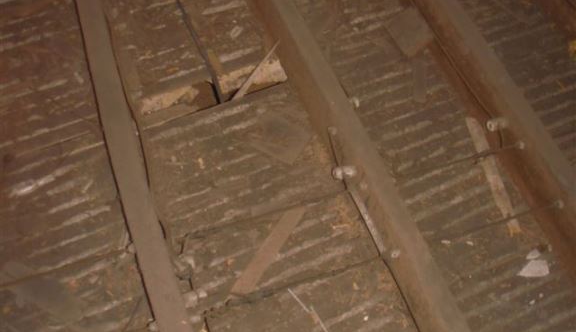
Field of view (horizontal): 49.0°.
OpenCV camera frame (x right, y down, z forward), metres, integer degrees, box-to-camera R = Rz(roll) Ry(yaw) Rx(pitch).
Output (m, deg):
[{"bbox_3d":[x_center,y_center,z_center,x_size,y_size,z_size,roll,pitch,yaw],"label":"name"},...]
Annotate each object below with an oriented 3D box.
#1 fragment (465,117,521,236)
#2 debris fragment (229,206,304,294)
[{"bbox_3d":[0.473,0.013,1.466,0.032,0.009,0.329,-7,55,-5],"label":"fragment"},{"bbox_3d":[-0.037,0.177,1.355,0.033,0.009,0.227,26,59,17],"label":"debris fragment"}]

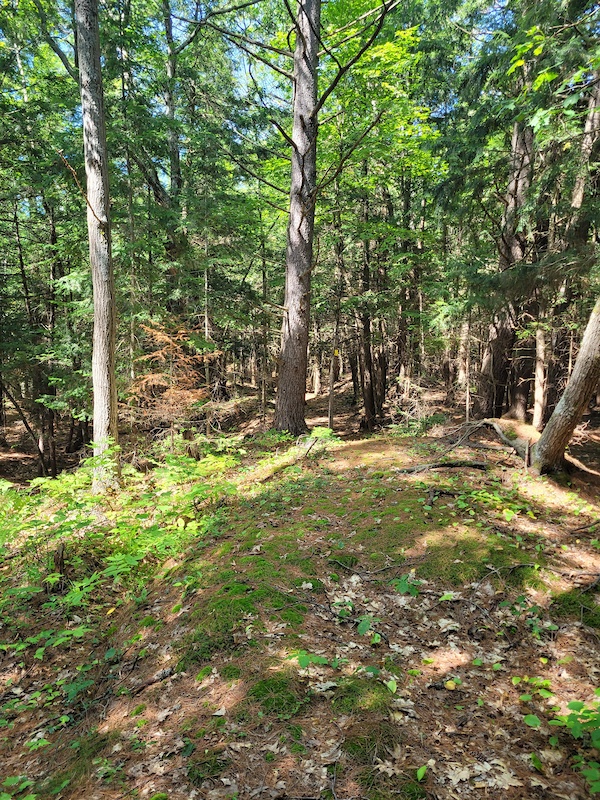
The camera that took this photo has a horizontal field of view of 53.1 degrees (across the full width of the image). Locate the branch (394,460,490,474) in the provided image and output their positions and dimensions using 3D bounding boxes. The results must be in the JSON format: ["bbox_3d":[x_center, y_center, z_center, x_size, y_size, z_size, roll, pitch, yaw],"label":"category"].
[{"bbox_3d":[1.530,0.730,6.500,1.020,0.100,0.170,0,7,0],"label":"branch"}]

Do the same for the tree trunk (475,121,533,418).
[{"bbox_3d":[3.360,-2.100,9.980,0.750,4.860,0.600,2,7,17],"label":"tree trunk"}]

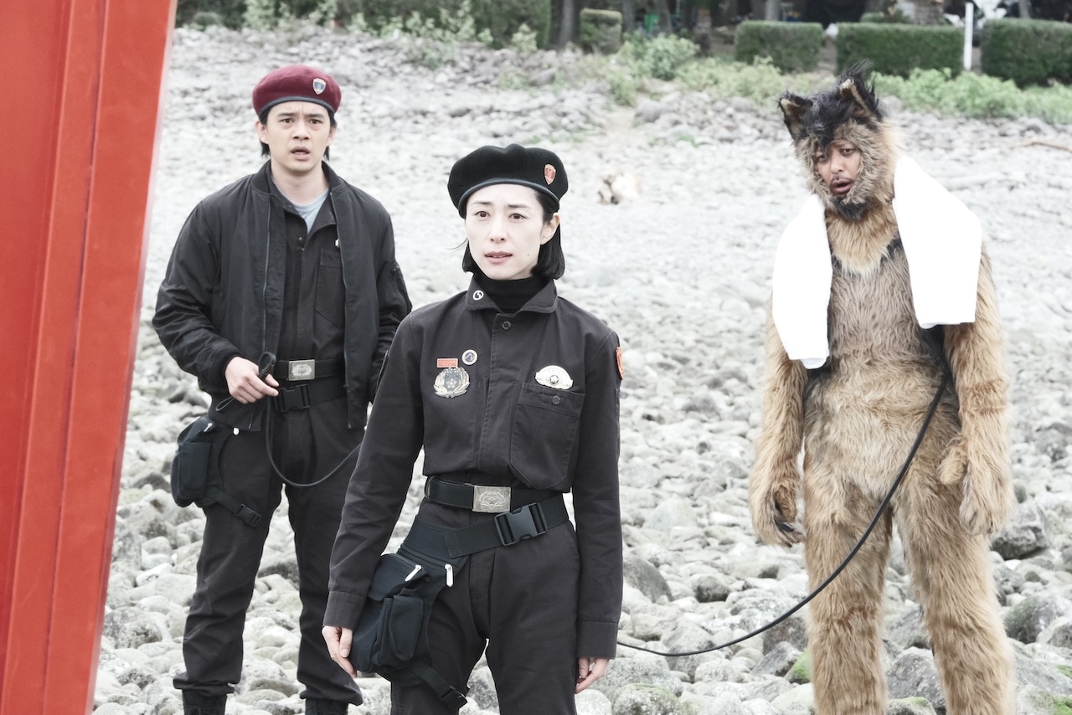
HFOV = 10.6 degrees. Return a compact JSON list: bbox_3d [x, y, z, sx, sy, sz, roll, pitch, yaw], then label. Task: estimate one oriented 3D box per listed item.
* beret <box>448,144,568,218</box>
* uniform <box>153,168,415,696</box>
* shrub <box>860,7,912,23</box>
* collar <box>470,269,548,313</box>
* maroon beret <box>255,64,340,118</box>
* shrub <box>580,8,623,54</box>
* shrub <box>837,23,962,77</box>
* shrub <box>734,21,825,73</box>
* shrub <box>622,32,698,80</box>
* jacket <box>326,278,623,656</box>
[{"bbox_3d":[-0.052,-0.325,10.650,0.210,0.125,0.240,1,3,15],"label":"beret"},{"bbox_3d":[-0.605,0.181,13.800,0.580,1.280,0.380,0,3,-8],"label":"uniform"},{"bbox_3d":[5.735,-5.446,95.000,0.850,0.650,0.800,0,3,0],"label":"shrub"},{"bbox_3d":[-0.049,-0.121,10.650,0.130,0.085,0.130,1,3,12],"label":"collar"},{"bbox_3d":[-0.571,-0.639,13.800,0.200,0.115,0.240,0,3,-8],"label":"maroon beret"},{"bbox_3d":[1.138,-5.631,100.000,0.750,0.780,0.800,0,3,0],"label":"shrub"},{"bbox_3d":[5.341,-4.516,85.000,1.800,0.820,0.900,0,3,0],"label":"shrub"},{"bbox_3d":[3.777,-4.820,90.000,1.300,0.800,0.800,0,3,0],"label":"shrub"},{"bbox_3d":[1.787,-4.337,83.000,1.050,0.670,0.900,0,3,0],"label":"shrub"},{"bbox_3d":[-0.114,0.203,10.650,0.520,0.690,0.290,1,3,12],"label":"jacket"}]

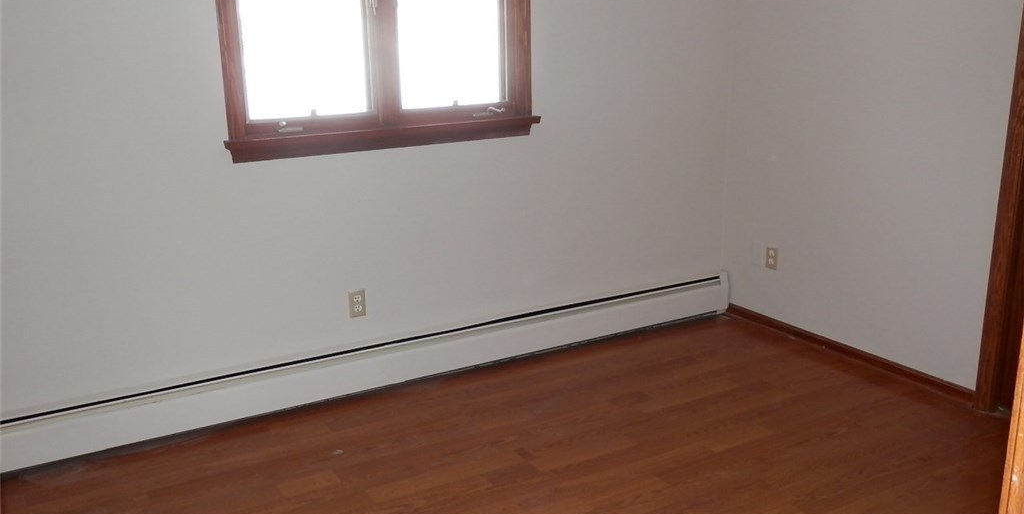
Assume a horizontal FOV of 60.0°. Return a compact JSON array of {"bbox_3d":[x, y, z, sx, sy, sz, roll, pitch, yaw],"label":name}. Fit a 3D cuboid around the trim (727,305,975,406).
[{"bbox_3d":[1.518,0.424,4.213,0.016,0.057,1.434,-9,17,-29],"label":"trim"}]

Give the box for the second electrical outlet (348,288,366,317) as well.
[{"bbox_3d":[-0.651,0.199,3.748,0.072,0.115,0.008,-9,17,-29],"label":"second electrical outlet"}]

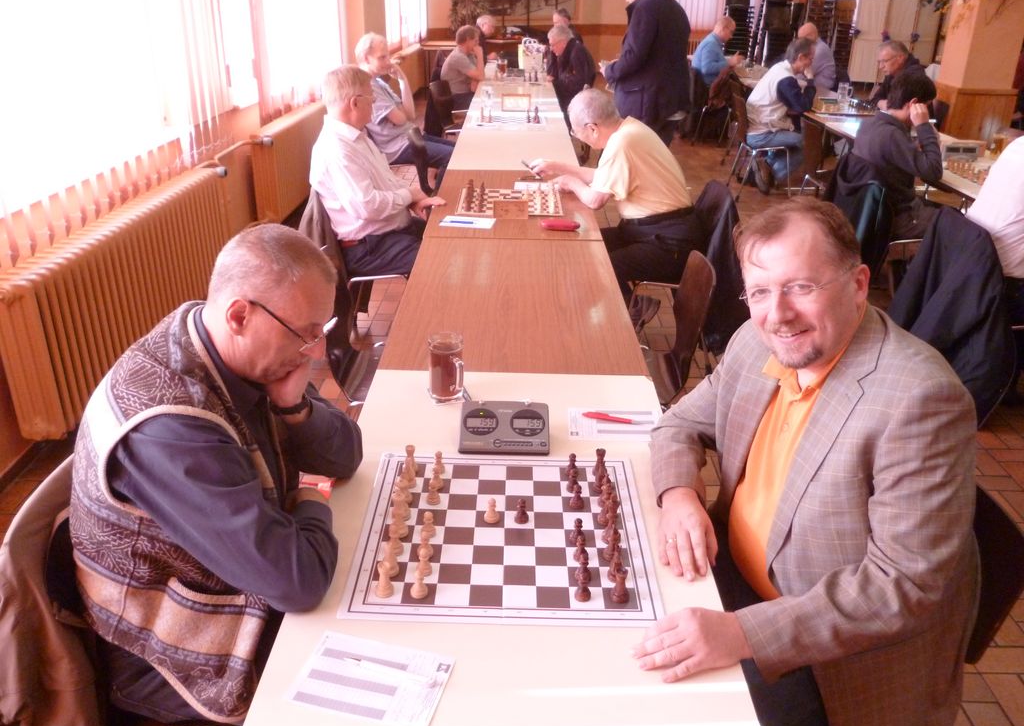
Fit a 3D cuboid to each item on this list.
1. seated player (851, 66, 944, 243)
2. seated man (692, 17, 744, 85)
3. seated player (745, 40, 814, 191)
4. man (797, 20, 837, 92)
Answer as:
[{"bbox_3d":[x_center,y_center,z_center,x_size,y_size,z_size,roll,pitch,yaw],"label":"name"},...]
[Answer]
[{"bbox_3d":[2.148,-0.939,4.586,0.760,1.280,0.520,-1,25,-5],"label":"seated player"},{"bbox_3d":[2.357,-3.243,9.502,0.750,1.330,0.520,1,25,0],"label":"seated man"},{"bbox_3d":[2.257,-2.089,7.072,0.700,1.290,0.520,2,25,0],"label":"seated player"},{"bbox_3d":[3.088,-2.867,8.774,0.660,1.310,0.520,2,25,0],"label":"man"}]

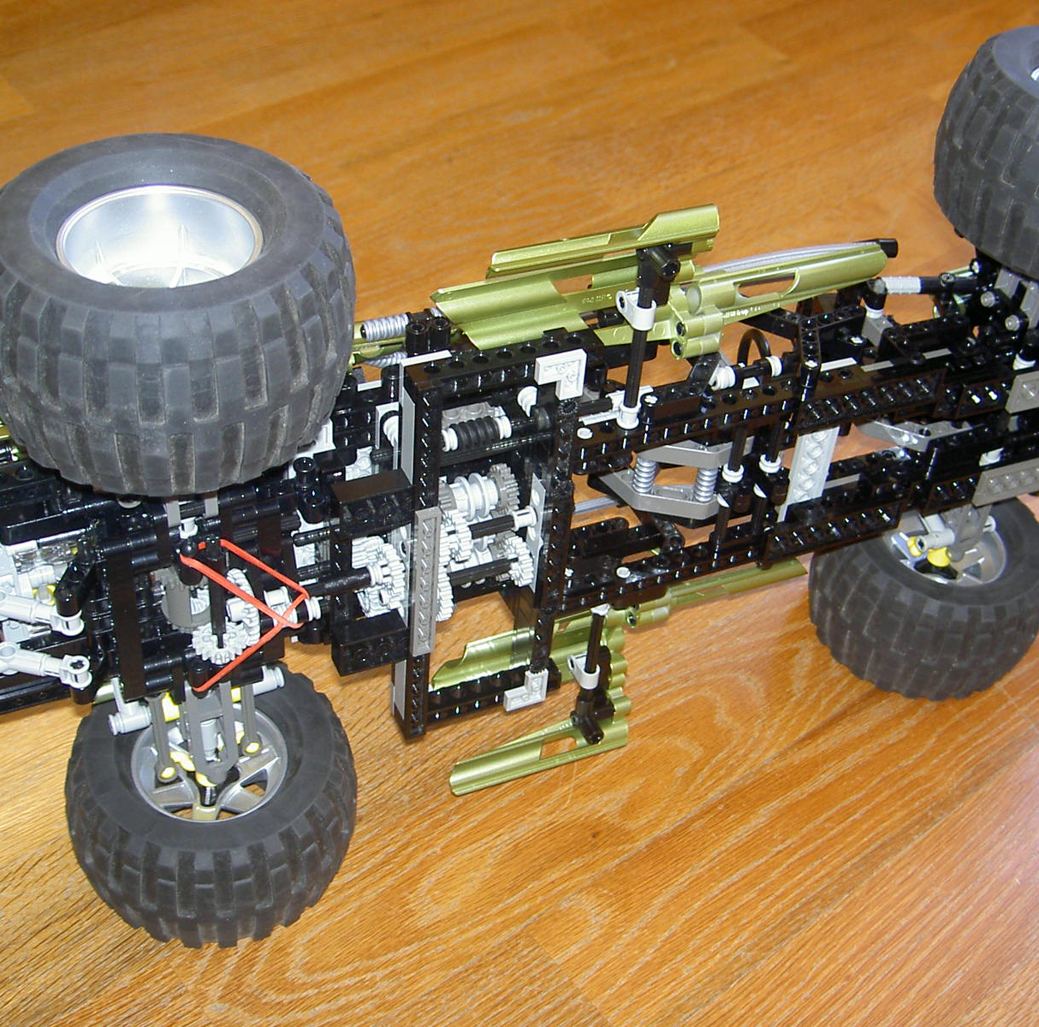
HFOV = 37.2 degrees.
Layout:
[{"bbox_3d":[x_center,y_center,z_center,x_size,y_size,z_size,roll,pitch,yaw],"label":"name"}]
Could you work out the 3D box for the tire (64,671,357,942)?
[{"bbox_3d":[-0.113,0.105,0.572,0.105,0.060,0.105,4,43,-4],"label":"tire"}]

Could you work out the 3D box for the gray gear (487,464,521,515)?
[{"bbox_3d":[-0.006,-0.008,0.537,0.007,0.018,0.018,-14,44,-21],"label":"gray gear"}]

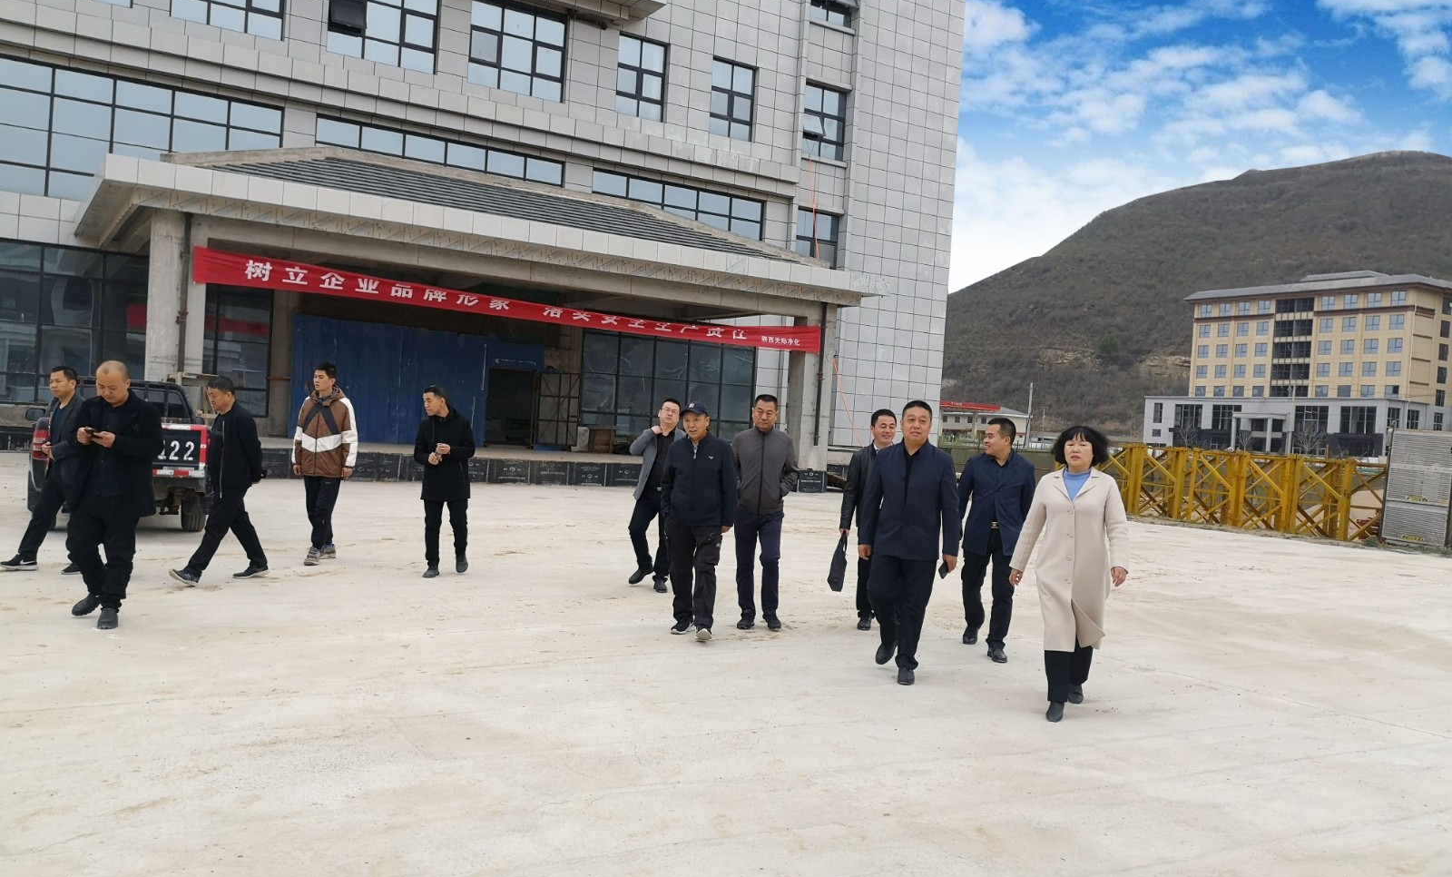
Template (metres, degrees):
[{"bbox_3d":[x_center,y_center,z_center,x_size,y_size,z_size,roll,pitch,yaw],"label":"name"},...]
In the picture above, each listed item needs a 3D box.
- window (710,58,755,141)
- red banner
[{"bbox_3d":[0.183,-10.968,36.812,1.707,2.445,0.150,3,0,-32],"label":"window"},{"bbox_3d":[-3.880,-2.980,25.898,15.100,0.840,0.300,3,0,-32],"label":"red banner"}]

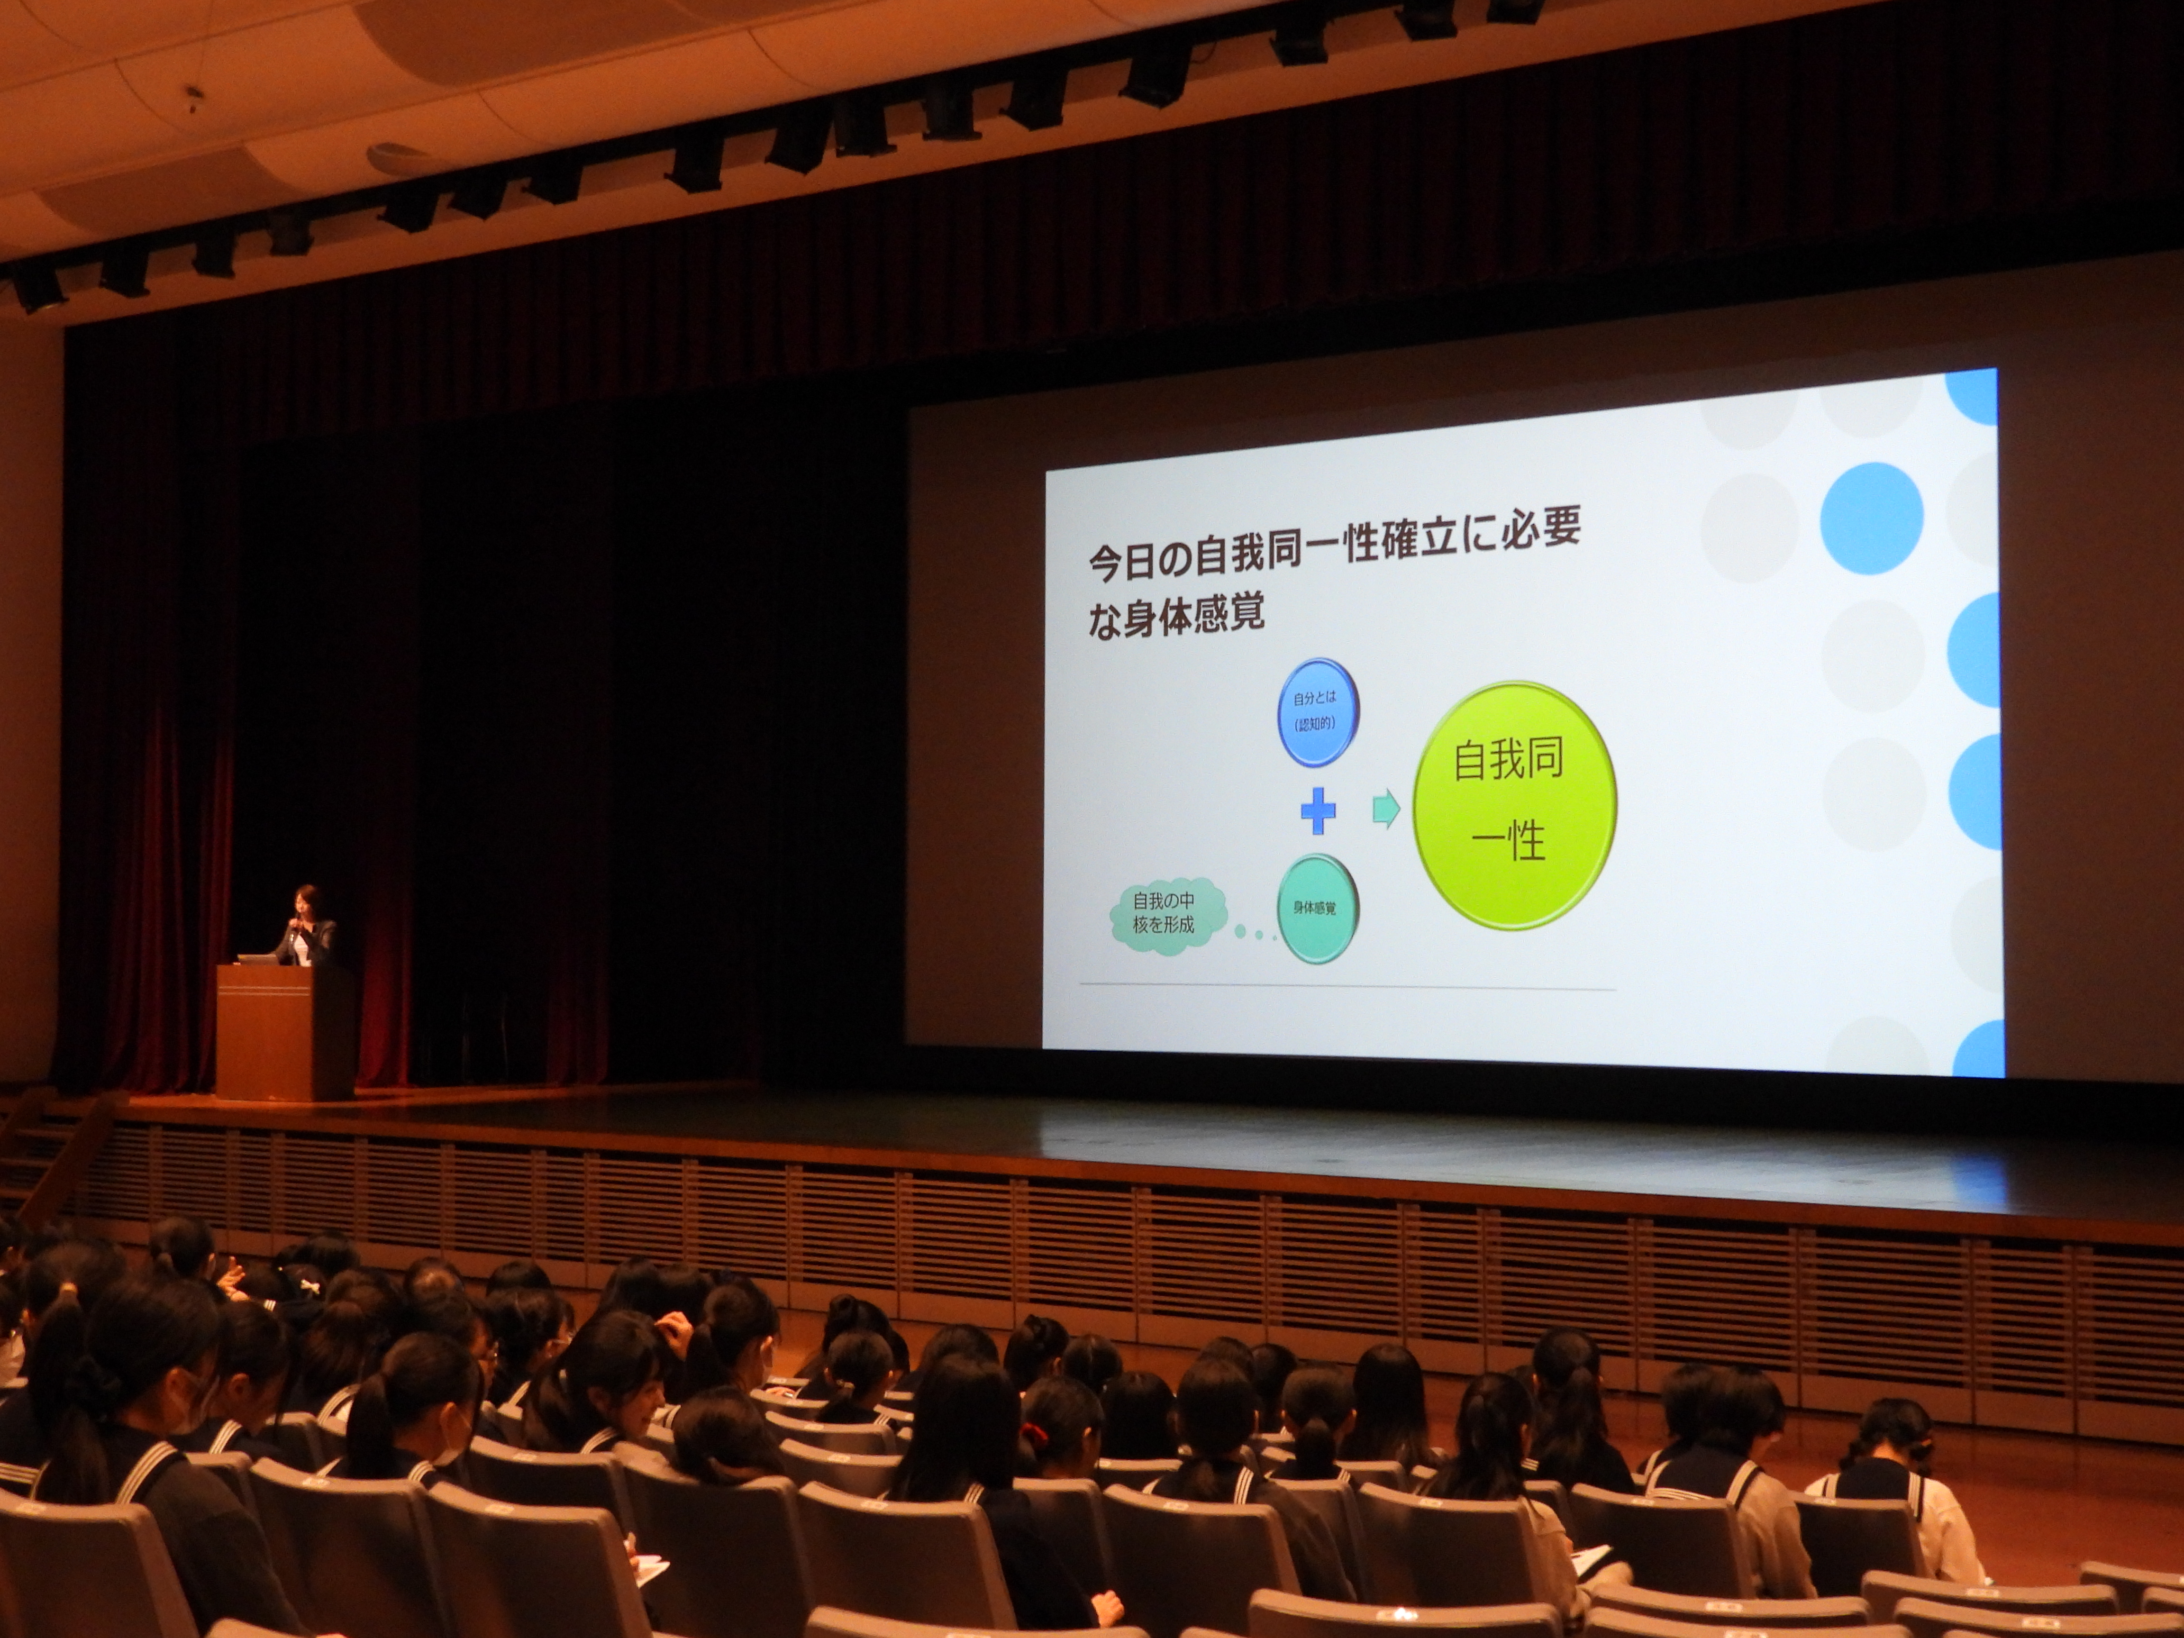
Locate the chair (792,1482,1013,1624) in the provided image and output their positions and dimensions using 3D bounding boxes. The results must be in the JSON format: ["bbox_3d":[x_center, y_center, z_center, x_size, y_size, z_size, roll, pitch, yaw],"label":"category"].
[{"bbox_3d":[-0.282,1.838,7.439,0.520,0.870,0.600,-1,-2,31],"label":"chair"}]

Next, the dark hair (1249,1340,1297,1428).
[{"bbox_3d":[0.581,1.815,11.100,0.180,0.260,0.210,0,-2,12],"label":"dark hair"}]

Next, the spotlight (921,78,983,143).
[{"bbox_3d":[-0.855,-4.361,21.196,0.310,0.410,0.310,6,11,41],"label":"spotlight"}]

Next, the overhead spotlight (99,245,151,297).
[{"bbox_3d":[-7.277,-4.126,26.100,0.320,0.380,0.330,-1,36,25],"label":"overhead spotlight"}]

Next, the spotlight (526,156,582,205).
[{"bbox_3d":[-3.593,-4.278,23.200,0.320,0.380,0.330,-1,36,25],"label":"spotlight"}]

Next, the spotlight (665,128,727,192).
[{"bbox_3d":[-2.593,-4.320,22.730,0.310,0.380,0.320,-1,36,22],"label":"spotlight"}]

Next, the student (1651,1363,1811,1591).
[{"bbox_3d":[1.820,2.085,9.492,0.470,1.160,0.780,-1,-2,25],"label":"student"}]

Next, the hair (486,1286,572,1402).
[{"bbox_3d":[-1.663,1.547,10.200,0.190,0.310,0.230,-1,-2,33],"label":"hair"}]

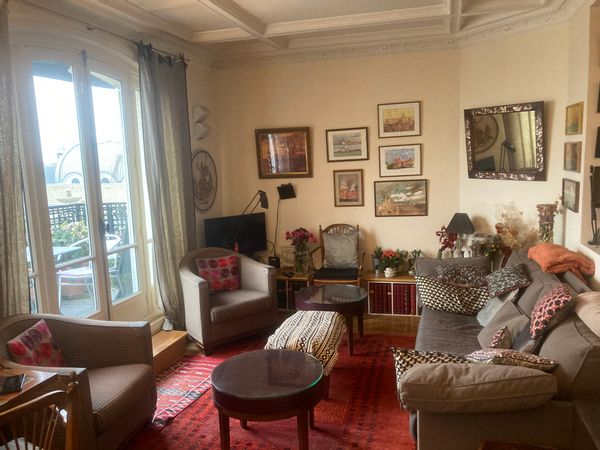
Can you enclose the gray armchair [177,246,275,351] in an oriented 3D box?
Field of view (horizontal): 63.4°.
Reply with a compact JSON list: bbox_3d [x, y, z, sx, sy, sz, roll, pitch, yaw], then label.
[{"bbox_3d":[-0.730,0.643,4.534,0.752,0.762,0.703,-9,10,-38],"label":"gray armchair"}]

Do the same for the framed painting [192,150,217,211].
[{"bbox_3d":[-0.985,-0.459,5.076,0.030,0.629,0.564,0,8,17],"label":"framed painting"}]

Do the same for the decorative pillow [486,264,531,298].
[{"bbox_3d":[1.585,0.432,3.712,0.330,0.110,0.290,-22,24,10],"label":"decorative pillow"}]

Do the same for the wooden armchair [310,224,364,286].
[{"bbox_3d":[0.389,0.456,4.848,0.540,0.910,0.570,-1,8,12],"label":"wooden armchair"}]

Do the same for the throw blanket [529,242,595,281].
[{"bbox_3d":[1.761,0.240,3.281,0.356,0.178,0.446,0,8,17],"label":"throw blanket"}]

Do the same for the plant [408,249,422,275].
[{"bbox_3d":[1.158,0.390,4.865,0.158,0.273,0.158,0,8,17],"label":"plant"}]

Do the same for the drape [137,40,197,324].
[{"bbox_3d":[-1.060,-0.249,4.159,0.150,2.420,0.700,0,8,16],"label":"drape"}]

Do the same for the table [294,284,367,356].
[{"bbox_3d":[0.269,0.797,4.096,0.605,0.440,0.605,-2,8,0],"label":"table"}]

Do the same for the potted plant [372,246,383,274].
[{"bbox_3d":[0.794,0.377,4.951,0.115,0.280,0.115,0,8,14],"label":"potted plant"}]

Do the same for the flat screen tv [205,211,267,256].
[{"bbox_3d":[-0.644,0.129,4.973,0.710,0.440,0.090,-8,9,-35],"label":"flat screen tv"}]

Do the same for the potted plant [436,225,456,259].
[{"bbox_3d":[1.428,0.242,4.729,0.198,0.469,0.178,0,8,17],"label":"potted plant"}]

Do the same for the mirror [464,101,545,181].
[{"bbox_3d":[1.776,-0.711,4.242,0.040,0.641,0.782,-14,13,-29],"label":"mirror"}]

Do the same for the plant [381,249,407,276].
[{"bbox_3d":[0.957,0.389,4.915,0.257,0.277,0.218,0,8,17],"label":"plant"}]

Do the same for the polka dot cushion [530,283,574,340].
[{"bbox_3d":[1.506,0.509,2.913,0.130,0.350,0.360,33,16,9],"label":"polka dot cushion"}]

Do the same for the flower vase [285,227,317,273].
[{"bbox_3d":[0.005,0.283,5.198,0.307,0.487,0.277,0,8,17],"label":"flower vase"}]

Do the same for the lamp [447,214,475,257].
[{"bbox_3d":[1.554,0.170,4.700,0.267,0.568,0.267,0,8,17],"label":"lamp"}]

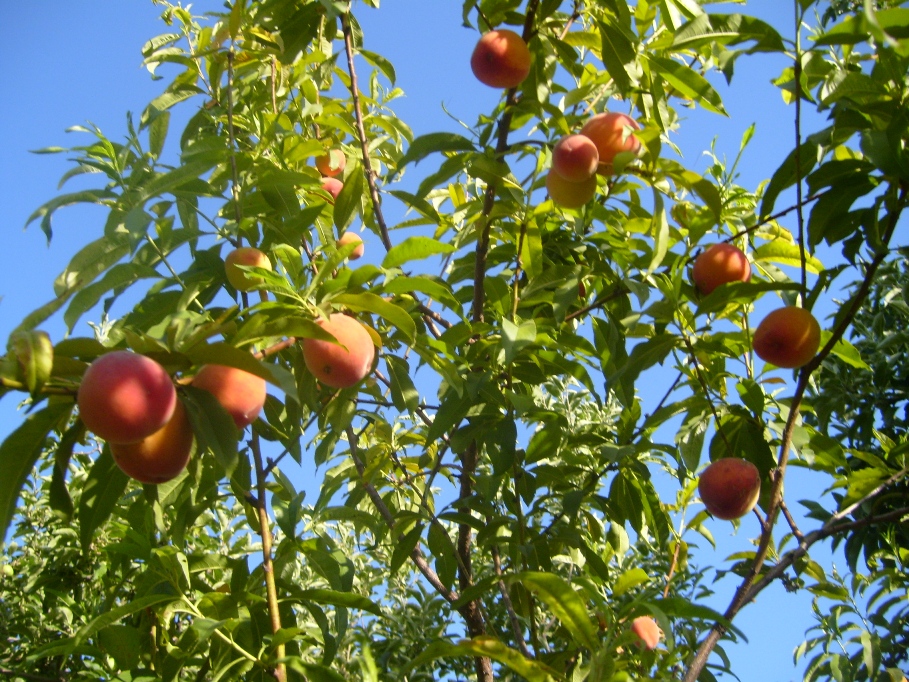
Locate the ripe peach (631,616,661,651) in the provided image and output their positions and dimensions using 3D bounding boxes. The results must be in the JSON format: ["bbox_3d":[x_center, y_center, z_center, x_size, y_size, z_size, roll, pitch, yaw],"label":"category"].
[{"bbox_3d":[0.399,0.611,1.920,0.063,0.066,0.063,0,-22,0],"label":"ripe peach"}]

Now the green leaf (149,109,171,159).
[{"bbox_3d":[-0.488,-0.342,1.520,0.030,0.100,0.012,3,-25,-18],"label":"green leaf"}]

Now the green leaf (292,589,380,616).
[{"bbox_3d":[-0.137,0.299,1.050,0.110,0.027,0.035,11,-12,3],"label":"green leaf"}]

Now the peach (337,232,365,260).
[{"bbox_3d":[-0.235,-0.214,2.080,0.064,0.064,0.064,0,-22,0],"label":"peach"}]

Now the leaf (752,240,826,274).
[{"bbox_3d":[0.406,-0.102,1.120,0.092,0.035,0.035,11,-12,3],"label":"leaf"}]

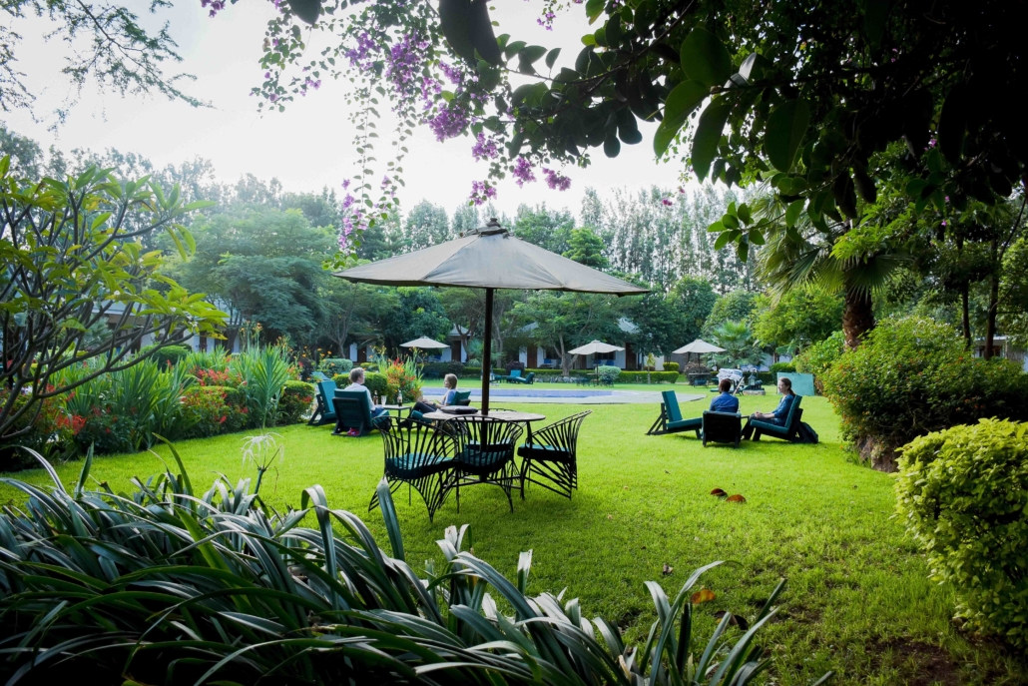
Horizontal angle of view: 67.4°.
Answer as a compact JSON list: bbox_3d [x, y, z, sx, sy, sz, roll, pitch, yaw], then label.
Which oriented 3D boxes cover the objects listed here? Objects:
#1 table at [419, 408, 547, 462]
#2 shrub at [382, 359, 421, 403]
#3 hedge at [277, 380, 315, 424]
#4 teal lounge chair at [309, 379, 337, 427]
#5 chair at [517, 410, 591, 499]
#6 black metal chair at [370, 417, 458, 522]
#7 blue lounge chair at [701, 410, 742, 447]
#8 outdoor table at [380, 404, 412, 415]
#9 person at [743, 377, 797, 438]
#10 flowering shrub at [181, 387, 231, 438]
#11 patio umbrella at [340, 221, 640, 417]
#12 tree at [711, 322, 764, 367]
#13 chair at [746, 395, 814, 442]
[{"bbox_3d":[-0.278,1.089,7.407,1.170,0.750,1.170,0,-1,0],"label":"table"},{"bbox_3d":[-3.276,1.136,22.500,1.150,1.280,1.100,1,-1,0],"label":"shrub"},{"bbox_3d":[-4.304,1.147,15.308,0.750,0.860,0.750,0,-1,0],"label":"hedge"},{"bbox_3d":[-3.255,1.183,14.610,1.100,0.800,0.600,0,-1,13],"label":"teal lounge chair"},{"bbox_3d":[0.395,1.043,7.360,0.700,0.800,0.670,1,-1,2],"label":"chair"},{"bbox_3d":[-0.805,1.001,6.320,0.670,0.800,0.700,0,-2,33],"label":"black metal chair"},{"bbox_3d":[3.293,1.324,12.307,0.600,0.560,1.100,0,-1,12],"label":"blue lounge chair"},{"bbox_3d":[-2.104,1.342,13.504,0.500,0.440,0.500,0,-1,20],"label":"outdoor table"},{"bbox_3d":[4.200,1.085,12.700,0.850,1.000,0.500,0,-2,24],"label":"person"},{"bbox_3d":[-5.088,1.099,12.758,0.820,0.850,0.780,0,-1,0],"label":"flowering shrub"},{"bbox_3d":[-0.204,0.083,7.244,2.980,2.540,2.980,2,1,0],"label":"patio umbrella"},{"bbox_3d":[13.596,0.304,47.000,3.200,3.400,3.200,1,-1,0],"label":"tree"},{"bbox_3d":[4.264,1.218,12.407,0.980,0.750,0.590,0,-1,18],"label":"chair"}]

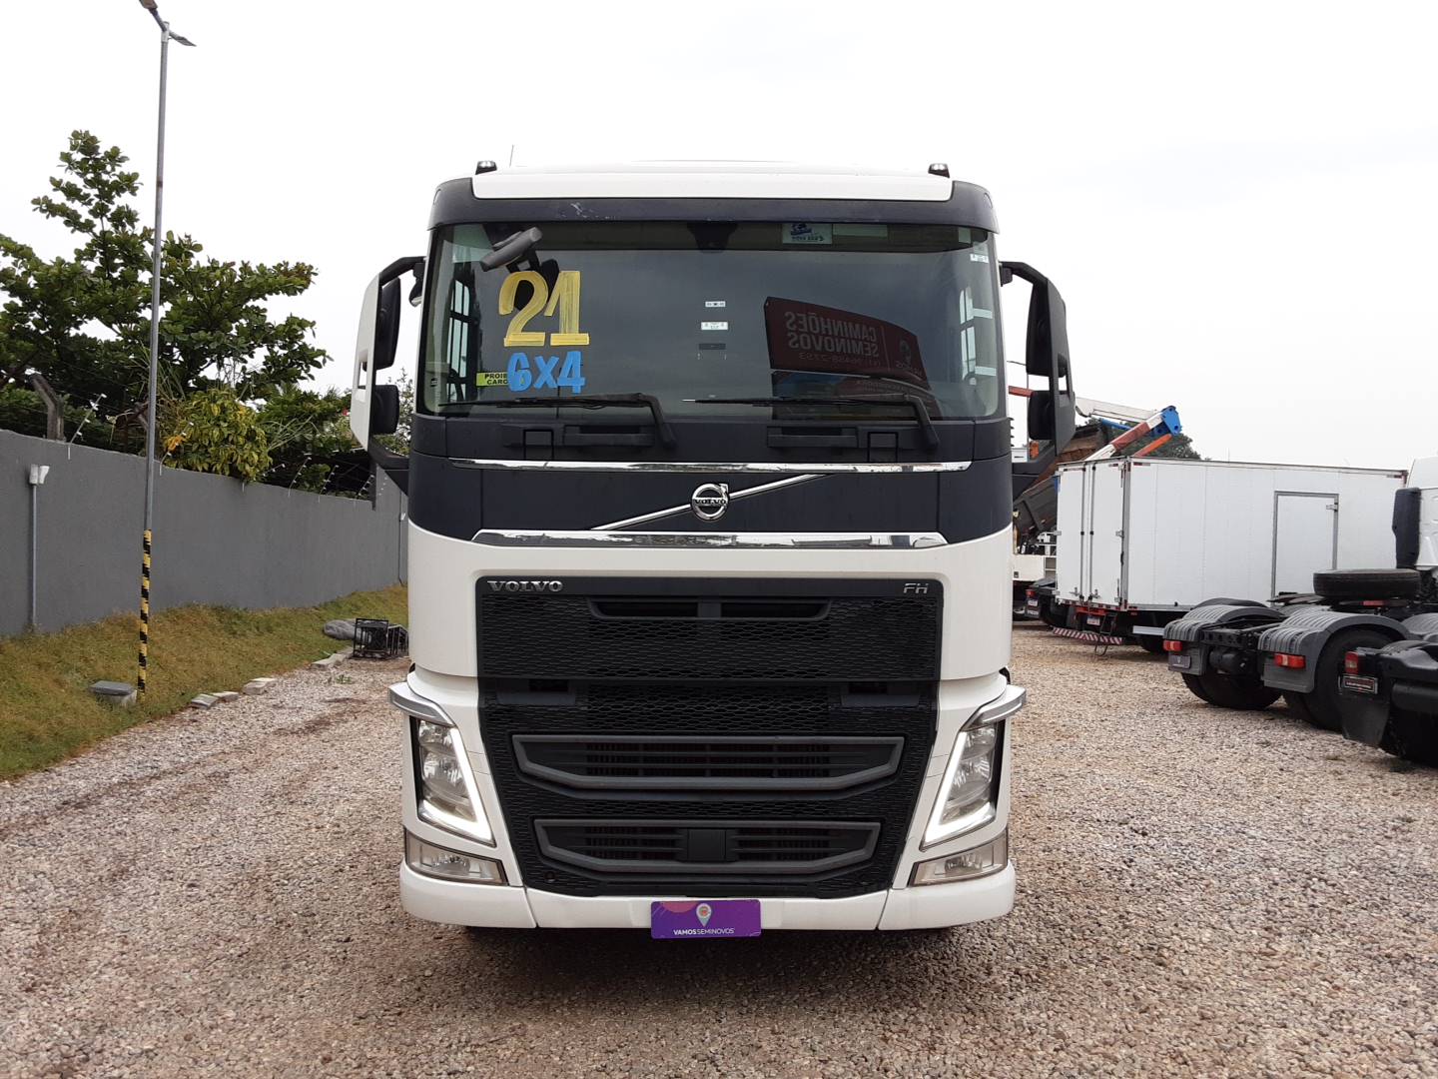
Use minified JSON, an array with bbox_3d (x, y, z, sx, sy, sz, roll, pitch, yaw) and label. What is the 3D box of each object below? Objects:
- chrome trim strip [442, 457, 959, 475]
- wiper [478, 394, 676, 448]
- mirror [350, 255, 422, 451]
[{"bbox_3d":[-0.026,-0.282,4.495,2.030,0.062,0.210,0,-1,0],"label":"chrome trim strip"},{"bbox_3d":[-0.613,-0.448,4.494,0.916,0.213,0.147,0,-6,6],"label":"wiper"},{"bbox_3d":[-1.355,-0.765,4.750,0.280,0.780,0.250,1,0,0],"label":"mirror"}]

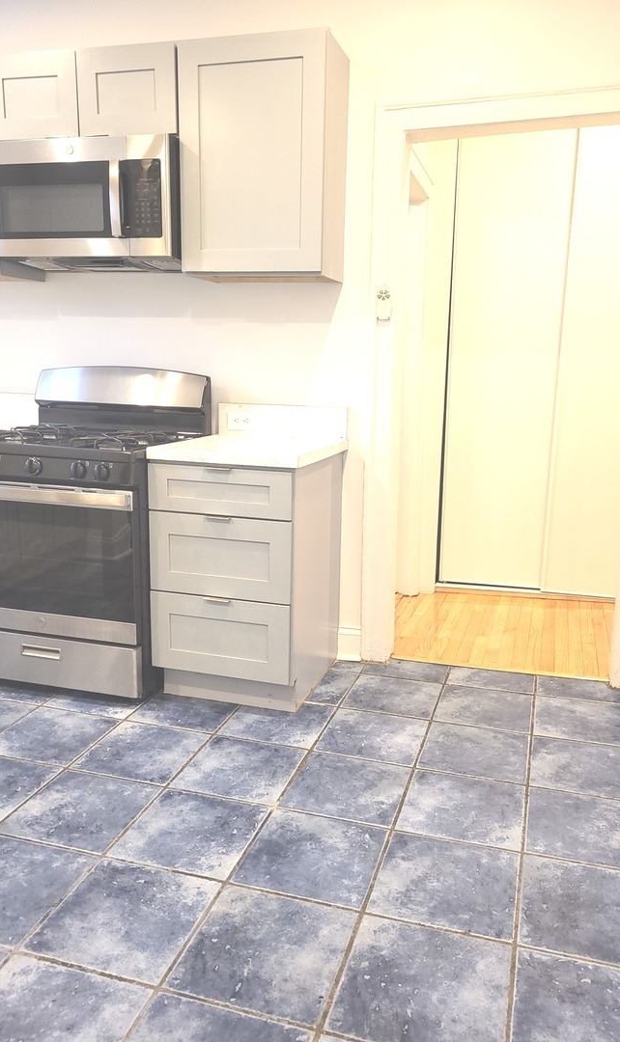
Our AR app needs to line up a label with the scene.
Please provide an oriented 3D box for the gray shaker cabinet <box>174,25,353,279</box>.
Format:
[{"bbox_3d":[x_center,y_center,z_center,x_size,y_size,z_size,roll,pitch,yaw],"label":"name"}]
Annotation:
[{"bbox_3d":[-0.159,-1.262,2.800,0.523,0.763,0.315,5,12,15],"label":"gray shaker cabinet"}]

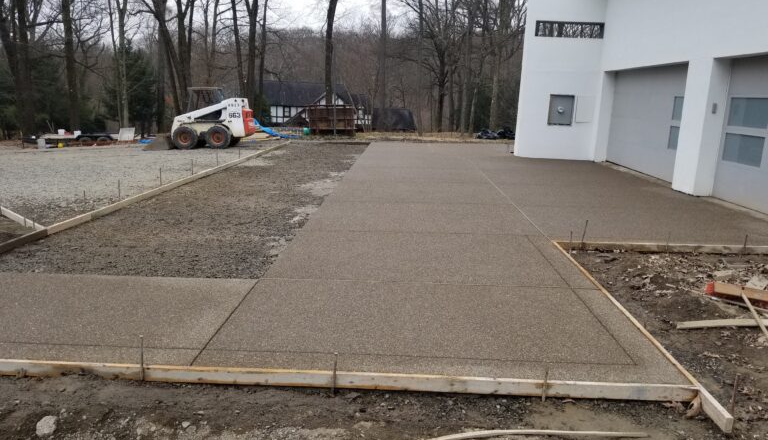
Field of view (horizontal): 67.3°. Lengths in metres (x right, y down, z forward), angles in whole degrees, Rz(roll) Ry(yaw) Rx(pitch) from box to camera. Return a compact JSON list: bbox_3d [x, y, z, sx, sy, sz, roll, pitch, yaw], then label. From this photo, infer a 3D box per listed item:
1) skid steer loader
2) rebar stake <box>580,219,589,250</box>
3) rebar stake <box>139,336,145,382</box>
[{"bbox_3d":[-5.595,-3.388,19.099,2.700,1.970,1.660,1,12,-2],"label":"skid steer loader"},{"bbox_3d":[2.360,0.176,6.781,0.017,0.356,0.017,8,12,1],"label":"rebar stake"},{"bbox_3d":[-1.464,0.838,3.495,0.017,0.297,0.017,4,12,1],"label":"rebar stake"}]

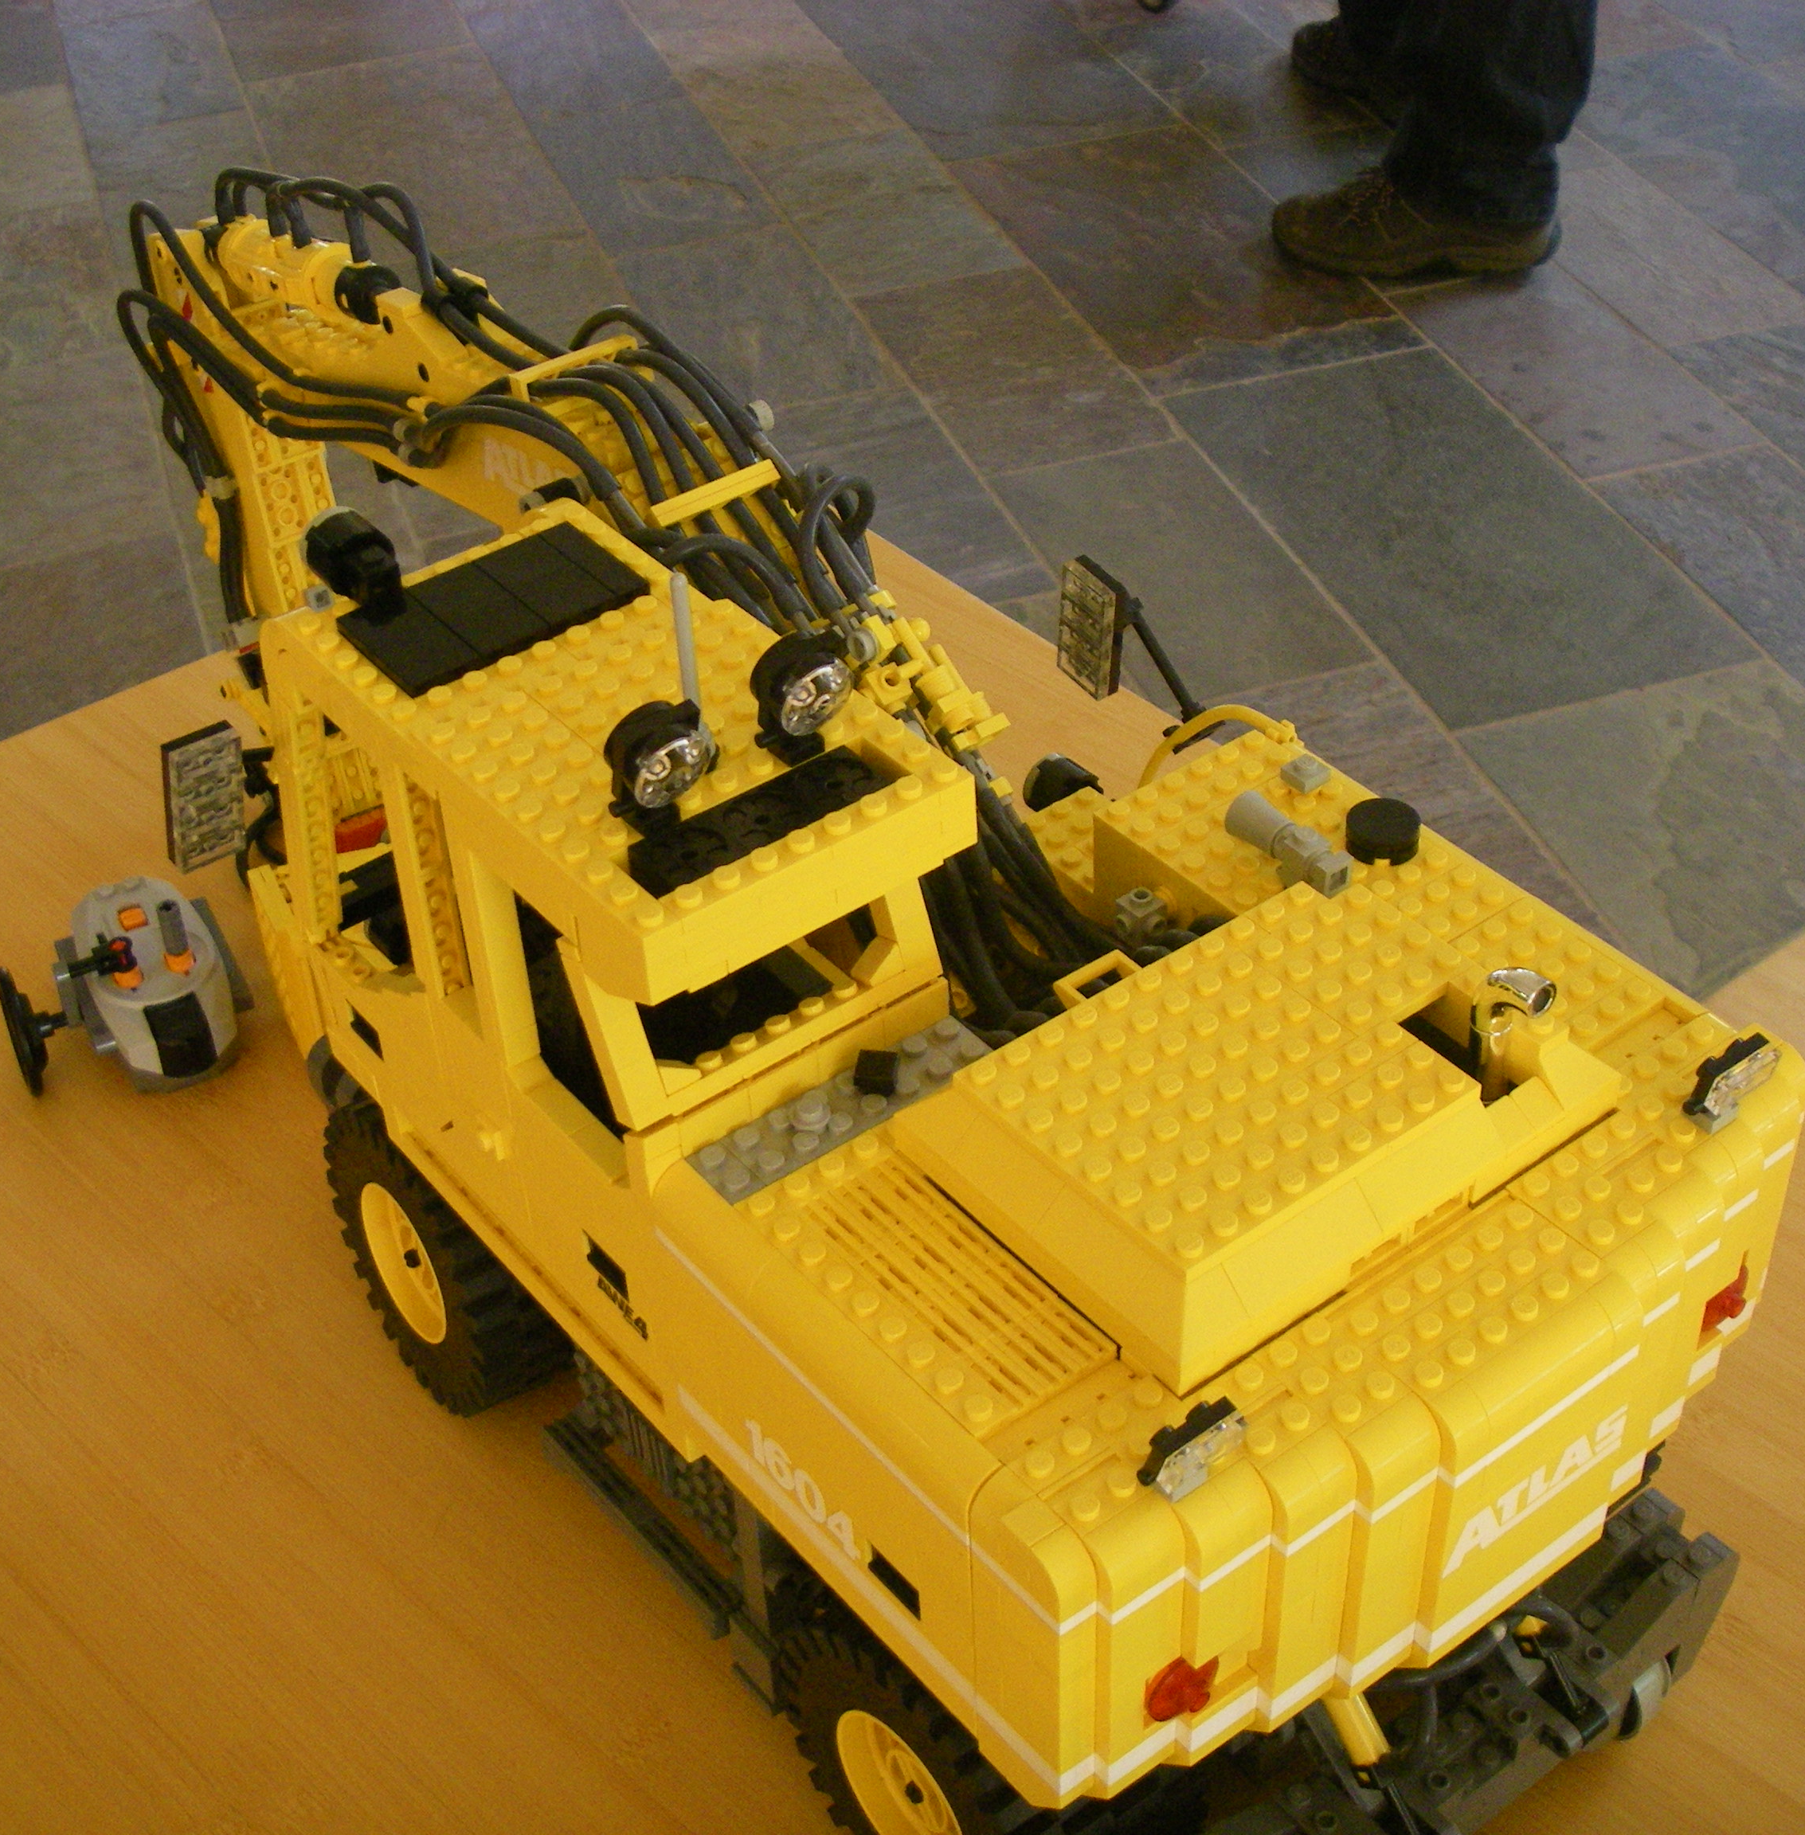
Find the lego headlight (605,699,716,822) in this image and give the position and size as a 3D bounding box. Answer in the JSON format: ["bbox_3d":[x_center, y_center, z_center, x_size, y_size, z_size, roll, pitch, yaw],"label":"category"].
[{"bbox_3d":[-0.043,-0.027,0.471,0.019,0.022,0.013,-28,45,-26],"label":"lego headlight"}]

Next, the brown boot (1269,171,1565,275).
[{"bbox_3d":[0.552,-0.775,2.888,0.297,0.135,0.110,2,40,7],"label":"brown boot"}]

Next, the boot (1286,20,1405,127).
[{"bbox_3d":[0.597,-1.057,3.228,0.110,0.135,0.297,-30,46,-28],"label":"boot"}]

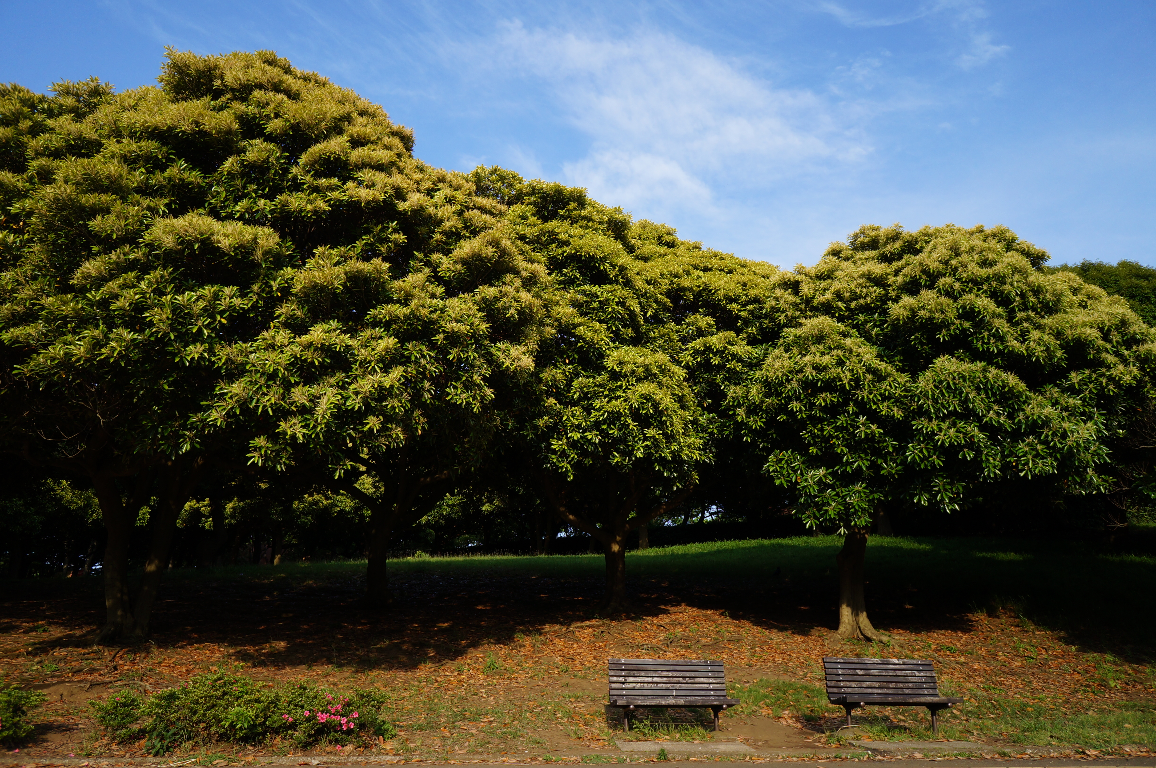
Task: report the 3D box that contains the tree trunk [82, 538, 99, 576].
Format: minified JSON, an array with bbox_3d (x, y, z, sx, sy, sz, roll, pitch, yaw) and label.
[{"bbox_3d":[-19.128,6.801,30.201,0.531,1.449,0.452,1,-15,0],"label":"tree trunk"}]

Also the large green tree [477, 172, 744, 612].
[{"bbox_3d":[0.773,0.054,18.236,6.700,10.200,6.700,1,-15,0],"label":"large green tree"}]

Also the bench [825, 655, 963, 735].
[{"bbox_3d":[3.983,3.952,9.724,1.500,0.841,0.656,3,-15,-6],"label":"bench"}]

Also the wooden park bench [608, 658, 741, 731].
[{"bbox_3d":[1.173,3.867,9.495,1.500,0.821,0.656,3,-15,-7],"label":"wooden park bench"}]

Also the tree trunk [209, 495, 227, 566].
[{"bbox_3d":[-11.953,4.874,25.573,0.600,2.331,0.510,1,-15,0],"label":"tree trunk"}]

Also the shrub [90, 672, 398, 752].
[{"bbox_3d":[-3.862,3.758,9.013,3.450,0.740,1.200,2,-15,-5],"label":"shrub"}]

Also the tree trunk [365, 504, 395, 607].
[{"bbox_3d":[-4.564,3.959,17.767,0.667,2.320,0.567,1,-15,0],"label":"tree trunk"}]

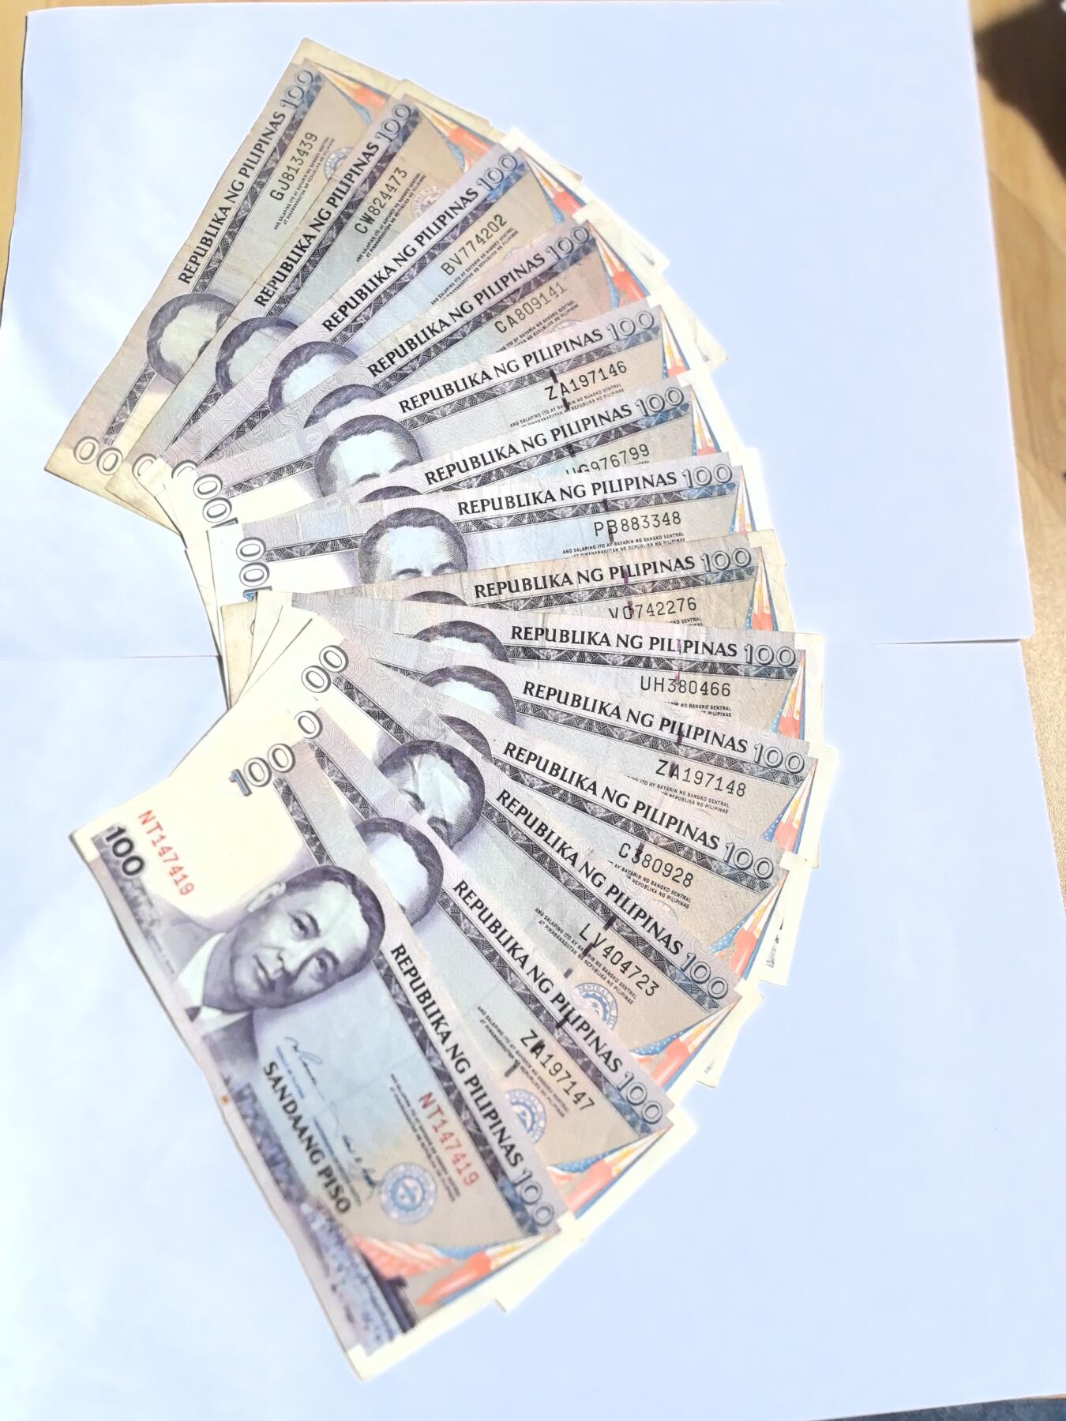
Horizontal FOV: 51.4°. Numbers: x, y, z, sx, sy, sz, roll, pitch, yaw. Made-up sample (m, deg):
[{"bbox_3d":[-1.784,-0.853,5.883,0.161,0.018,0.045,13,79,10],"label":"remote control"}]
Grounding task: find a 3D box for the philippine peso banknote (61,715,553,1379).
[{"bbox_3d":[-0.056,0.085,0.293,0.066,0.003,0.160,-31,81,-6],"label":"philippine peso banknote"}]

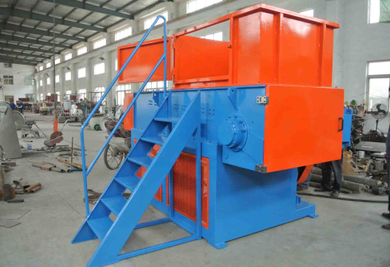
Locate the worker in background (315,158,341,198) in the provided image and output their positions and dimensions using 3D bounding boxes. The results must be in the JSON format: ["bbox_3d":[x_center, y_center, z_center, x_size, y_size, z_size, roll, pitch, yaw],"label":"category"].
[{"bbox_3d":[2.065,0.128,4.760,0.380,1.690,0.480,-4,7,-33],"label":"worker in background"}]

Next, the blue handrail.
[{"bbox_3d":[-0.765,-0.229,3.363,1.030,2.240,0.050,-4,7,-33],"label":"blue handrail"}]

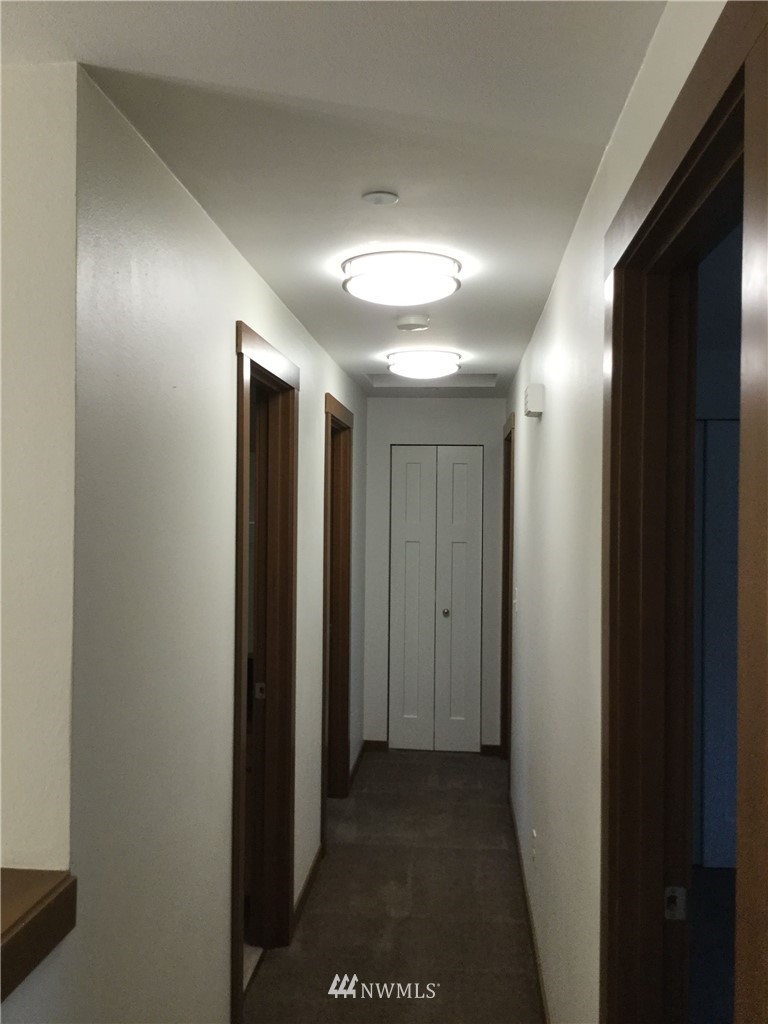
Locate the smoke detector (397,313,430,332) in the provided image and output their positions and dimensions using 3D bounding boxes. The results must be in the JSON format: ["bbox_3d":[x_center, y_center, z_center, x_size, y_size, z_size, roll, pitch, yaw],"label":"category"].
[{"bbox_3d":[0.114,-0.723,3.514,0.126,0.046,0.126,0,0,5],"label":"smoke detector"}]

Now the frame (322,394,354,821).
[{"bbox_3d":[-0.296,0.528,4.719,0.145,2.156,1.010,0,0,5],"label":"frame"}]

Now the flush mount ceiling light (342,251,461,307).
[{"bbox_3d":[0.054,-0.692,2.794,0.358,0.105,0.358,0,0,5],"label":"flush mount ceiling light"}]

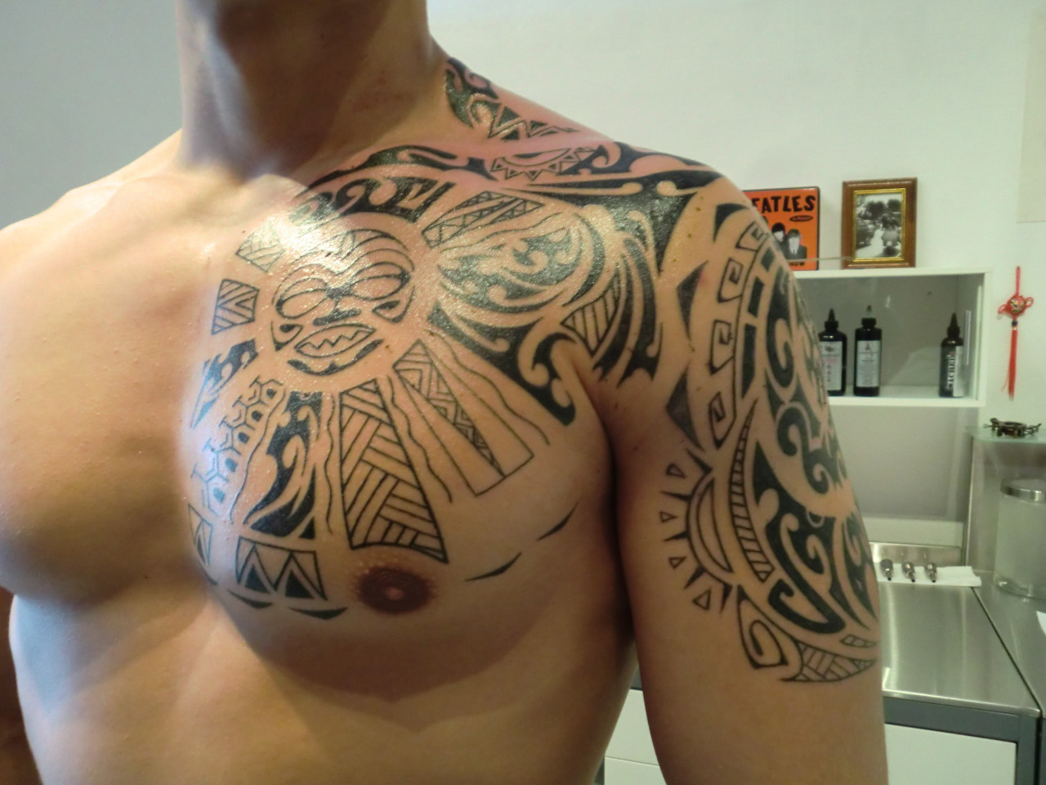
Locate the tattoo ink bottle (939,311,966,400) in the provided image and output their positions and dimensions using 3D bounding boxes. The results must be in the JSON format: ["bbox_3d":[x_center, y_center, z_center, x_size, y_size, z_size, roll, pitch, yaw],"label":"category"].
[{"bbox_3d":[0.904,-0.080,1.650,0.048,0.175,0.048,2,10,25],"label":"tattoo ink bottle"}]

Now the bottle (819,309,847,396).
[{"bbox_3d":[0.680,-0.089,1.725,0.059,0.187,0.059,1,10,20],"label":"bottle"}]

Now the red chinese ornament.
[{"bbox_3d":[1.073,-0.129,1.707,0.066,0.288,0.025,1,9,19],"label":"red chinese ornament"}]

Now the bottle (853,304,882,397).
[{"bbox_3d":[0.748,-0.090,1.700,0.054,0.193,0.054,1,10,22],"label":"bottle"}]

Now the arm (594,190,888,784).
[{"bbox_3d":[0.121,0.059,0.425,0.145,0.352,0.138,-8,9,17],"label":"arm"}]

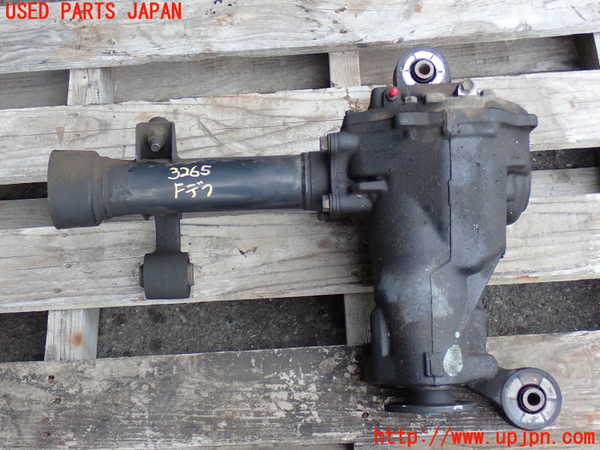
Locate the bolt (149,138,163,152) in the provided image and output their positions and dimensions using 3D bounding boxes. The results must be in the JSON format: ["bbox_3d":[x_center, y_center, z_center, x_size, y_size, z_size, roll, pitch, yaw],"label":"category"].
[{"bbox_3d":[-0.172,-0.095,1.115,0.015,0.015,0.020,0,37,0],"label":"bolt"}]

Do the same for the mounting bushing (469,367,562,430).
[{"bbox_3d":[0.225,0.186,0.988,0.092,0.050,0.063,-2,72,6],"label":"mounting bushing"}]

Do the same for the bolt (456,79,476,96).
[{"bbox_3d":[0.193,-0.159,1.080,0.021,0.016,0.019,-1,72,3],"label":"bolt"}]

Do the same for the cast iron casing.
[{"bbox_3d":[0.147,0.013,1.038,0.228,0.190,0.332,-2,72,6],"label":"cast iron casing"}]

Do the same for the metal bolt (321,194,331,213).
[{"bbox_3d":[0.029,-0.024,1.050,0.011,0.019,0.019,-2,72,6],"label":"metal bolt"}]

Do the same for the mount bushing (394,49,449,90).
[{"bbox_3d":[0.148,-0.173,1.119,0.062,0.050,0.062,-2,72,6],"label":"mount bushing"}]

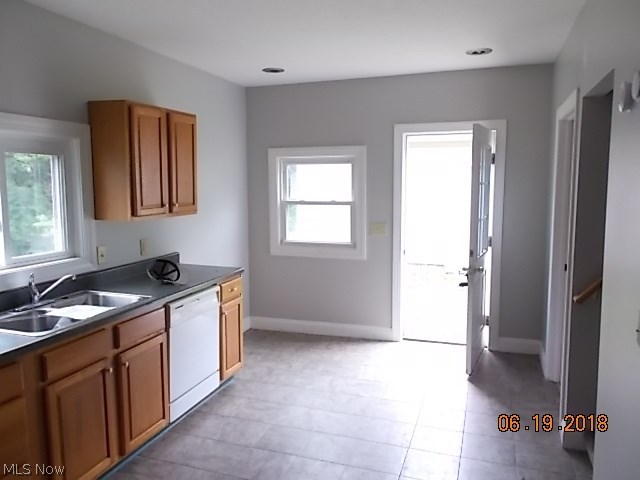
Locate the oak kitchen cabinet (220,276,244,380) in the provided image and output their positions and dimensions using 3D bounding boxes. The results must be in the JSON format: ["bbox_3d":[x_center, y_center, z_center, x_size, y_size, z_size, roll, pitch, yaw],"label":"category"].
[{"bbox_3d":[-0.968,0.708,3.892,0.605,0.822,0.335,2,7,19],"label":"oak kitchen cabinet"}]

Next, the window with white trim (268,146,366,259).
[{"bbox_3d":[-0.032,-0.384,5.008,1.066,1.132,0.110,2,7,19],"label":"window with white trim"}]

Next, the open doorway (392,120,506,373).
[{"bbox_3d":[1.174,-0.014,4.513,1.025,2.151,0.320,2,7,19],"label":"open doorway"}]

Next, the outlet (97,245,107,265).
[{"bbox_3d":[-1.475,0.103,3.258,0.010,0.120,0.075,2,7,19],"label":"outlet"}]

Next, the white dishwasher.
[{"bbox_3d":[-1.133,0.764,3.434,0.600,0.795,0.595,2,7,19],"label":"white dishwasher"}]

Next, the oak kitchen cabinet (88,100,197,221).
[{"bbox_3d":[-1.222,-0.547,3.457,0.315,0.757,0.760,2,7,19],"label":"oak kitchen cabinet"}]

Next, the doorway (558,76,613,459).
[{"bbox_3d":[1.415,0.269,2.426,0.130,2.049,0.720,2,7,19],"label":"doorway"}]

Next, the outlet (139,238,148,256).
[{"bbox_3d":[-1.334,0.062,3.655,0.010,0.120,0.075,2,7,19],"label":"outlet"}]

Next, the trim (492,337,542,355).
[{"bbox_3d":[1.876,0.998,4.497,0.361,0.133,0.020,2,7,19],"label":"trim"}]

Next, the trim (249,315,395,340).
[{"bbox_3d":[-0.025,0.947,5.121,1.589,0.121,0.020,2,7,19],"label":"trim"}]

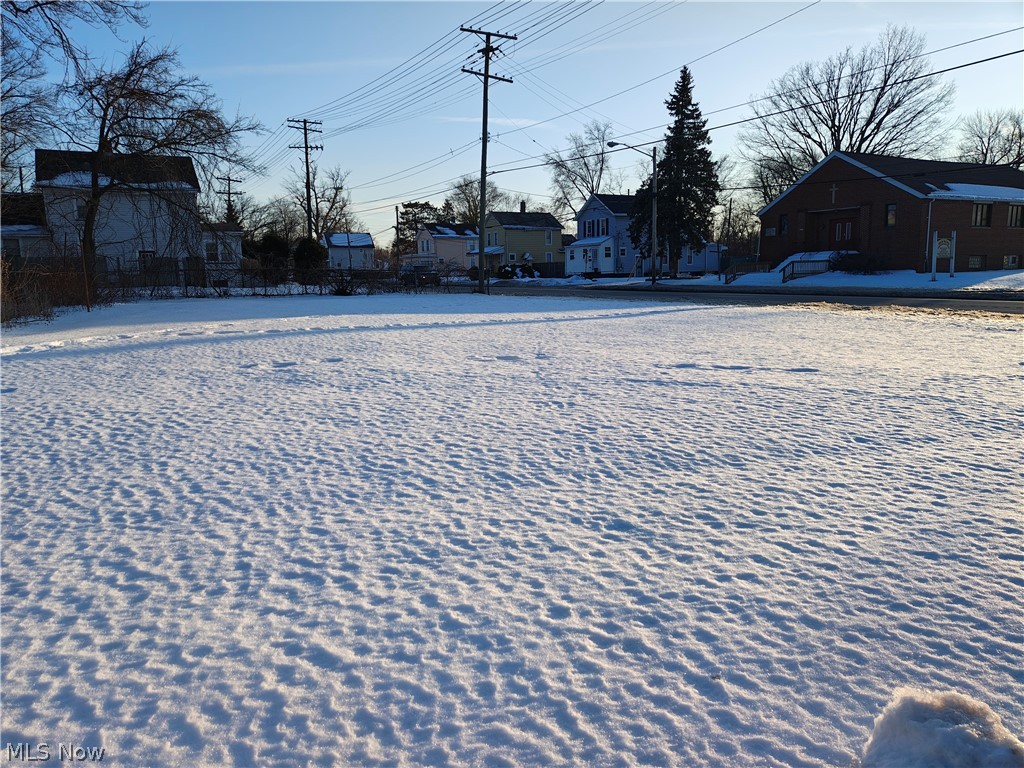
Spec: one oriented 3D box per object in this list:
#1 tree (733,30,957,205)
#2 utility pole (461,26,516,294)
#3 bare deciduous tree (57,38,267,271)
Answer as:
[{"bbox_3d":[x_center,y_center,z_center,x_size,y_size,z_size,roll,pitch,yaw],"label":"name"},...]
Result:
[{"bbox_3d":[31.354,-21.678,69.317,18.110,22.250,16.300,3,9,24],"label":"tree"},{"bbox_3d":[-0.975,-9.167,30.691,2.560,10.690,0.450,-6,10,-29],"label":"utility pole"},{"bbox_3d":[-16.090,-9.625,33.659,8.210,11.110,7.390,-5,10,-24],"label":"bare deciduous tree"}]

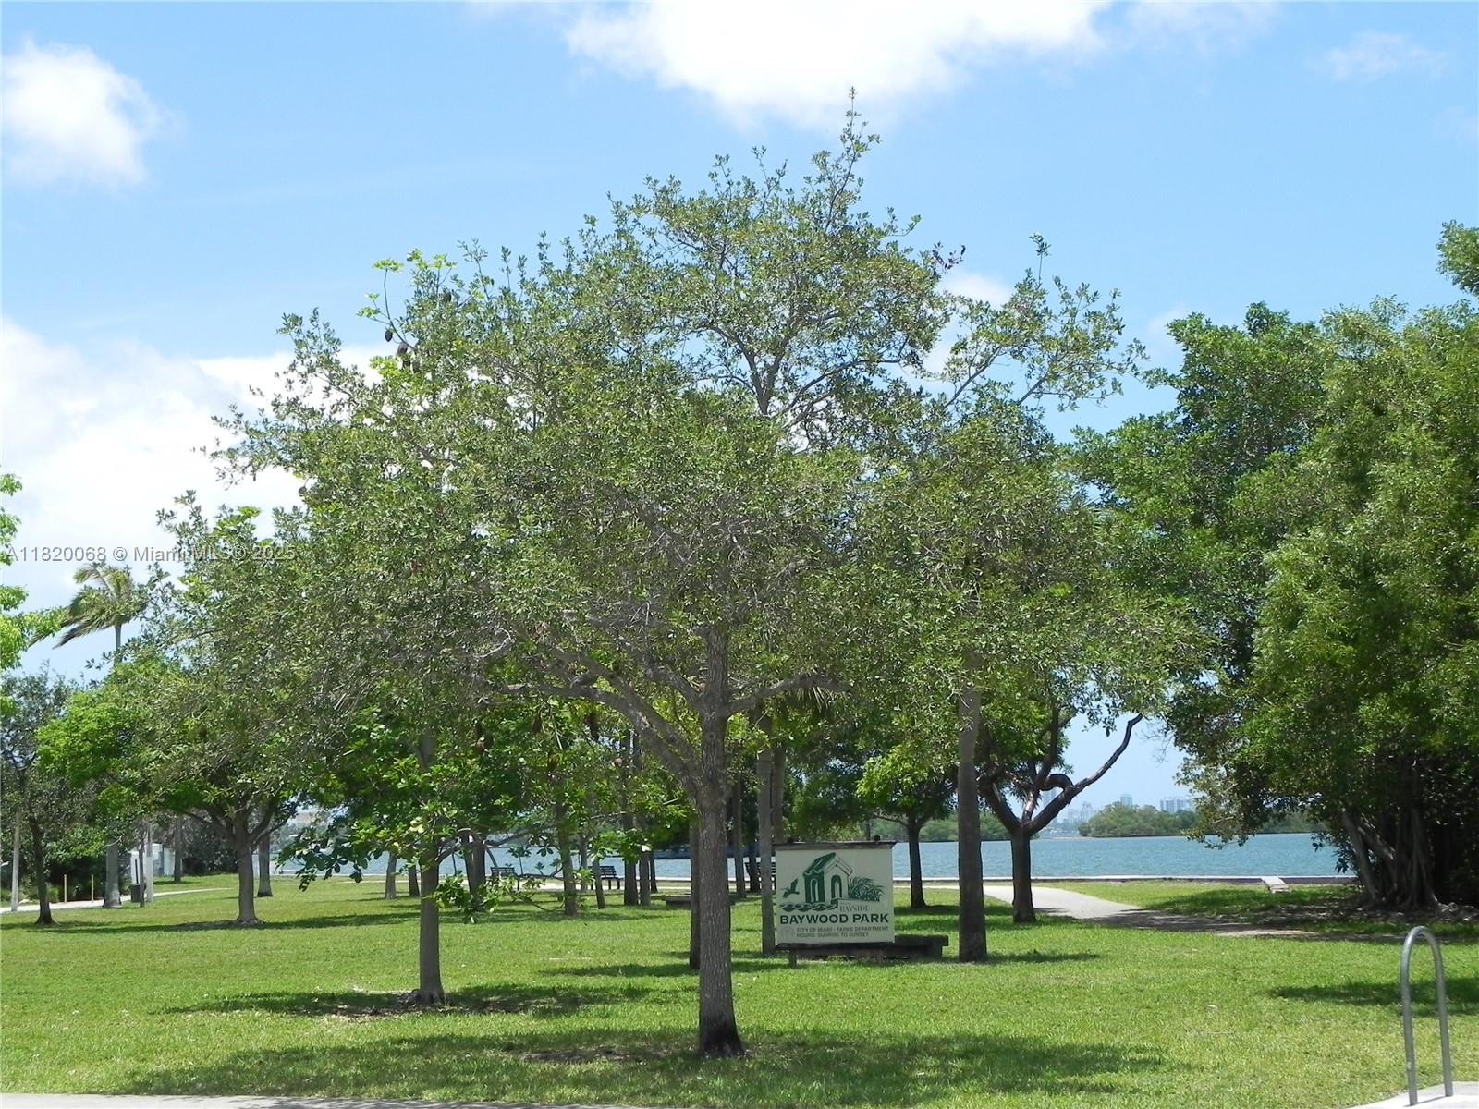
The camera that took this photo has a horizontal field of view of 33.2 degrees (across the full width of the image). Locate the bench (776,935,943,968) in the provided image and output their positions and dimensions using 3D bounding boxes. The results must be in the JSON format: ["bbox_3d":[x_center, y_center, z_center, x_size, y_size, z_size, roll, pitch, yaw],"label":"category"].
[{"bbox_3d":[1.718,5.398,33.800,2.220,0.420,0.450,-1,-6,0],"label":"bench"}]

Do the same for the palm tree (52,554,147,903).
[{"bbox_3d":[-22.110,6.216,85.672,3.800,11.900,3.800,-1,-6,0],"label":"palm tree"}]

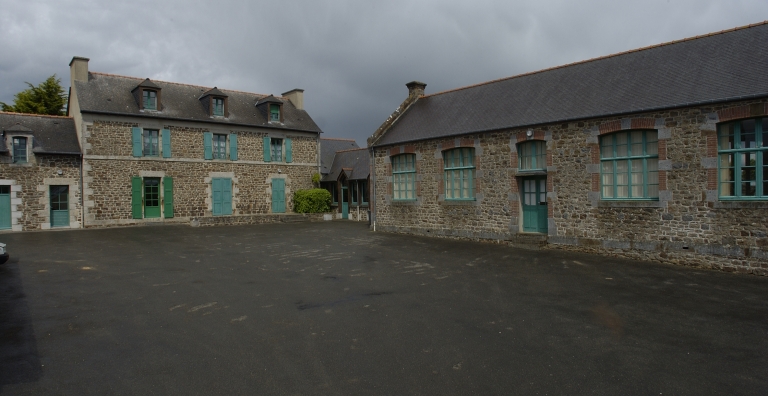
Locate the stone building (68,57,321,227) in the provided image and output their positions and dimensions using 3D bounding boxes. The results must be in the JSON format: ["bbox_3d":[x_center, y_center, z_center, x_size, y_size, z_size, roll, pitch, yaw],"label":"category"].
[{"bbox_3d":[-12.754,-3.362,31.171,14.850,10.050,8.000,-1,1,-40],"label":"stone building"}]

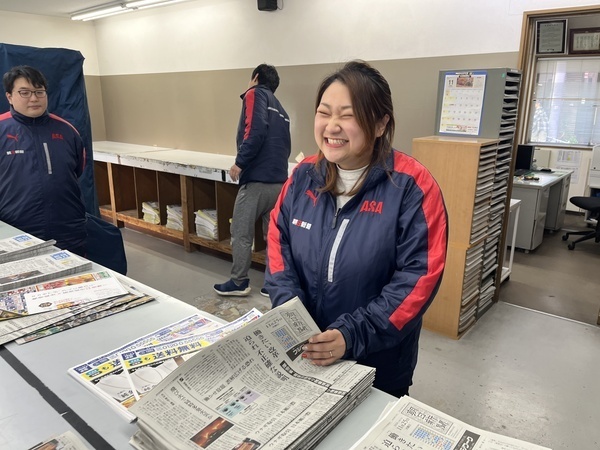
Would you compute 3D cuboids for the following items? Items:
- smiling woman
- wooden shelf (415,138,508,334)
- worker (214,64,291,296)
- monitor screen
[{"bbox_3d":[0.127,0.388,1.257,0.520,1.610,0.410,10,18,32],"label":"smiling woman"},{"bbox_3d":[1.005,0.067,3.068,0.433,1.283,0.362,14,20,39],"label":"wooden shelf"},{"bbox_3d":[-0.336,-0.276,3.396,0.500,1.730,0.500,6,17,20],"label":"worker"},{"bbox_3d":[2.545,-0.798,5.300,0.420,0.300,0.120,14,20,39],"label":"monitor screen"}]

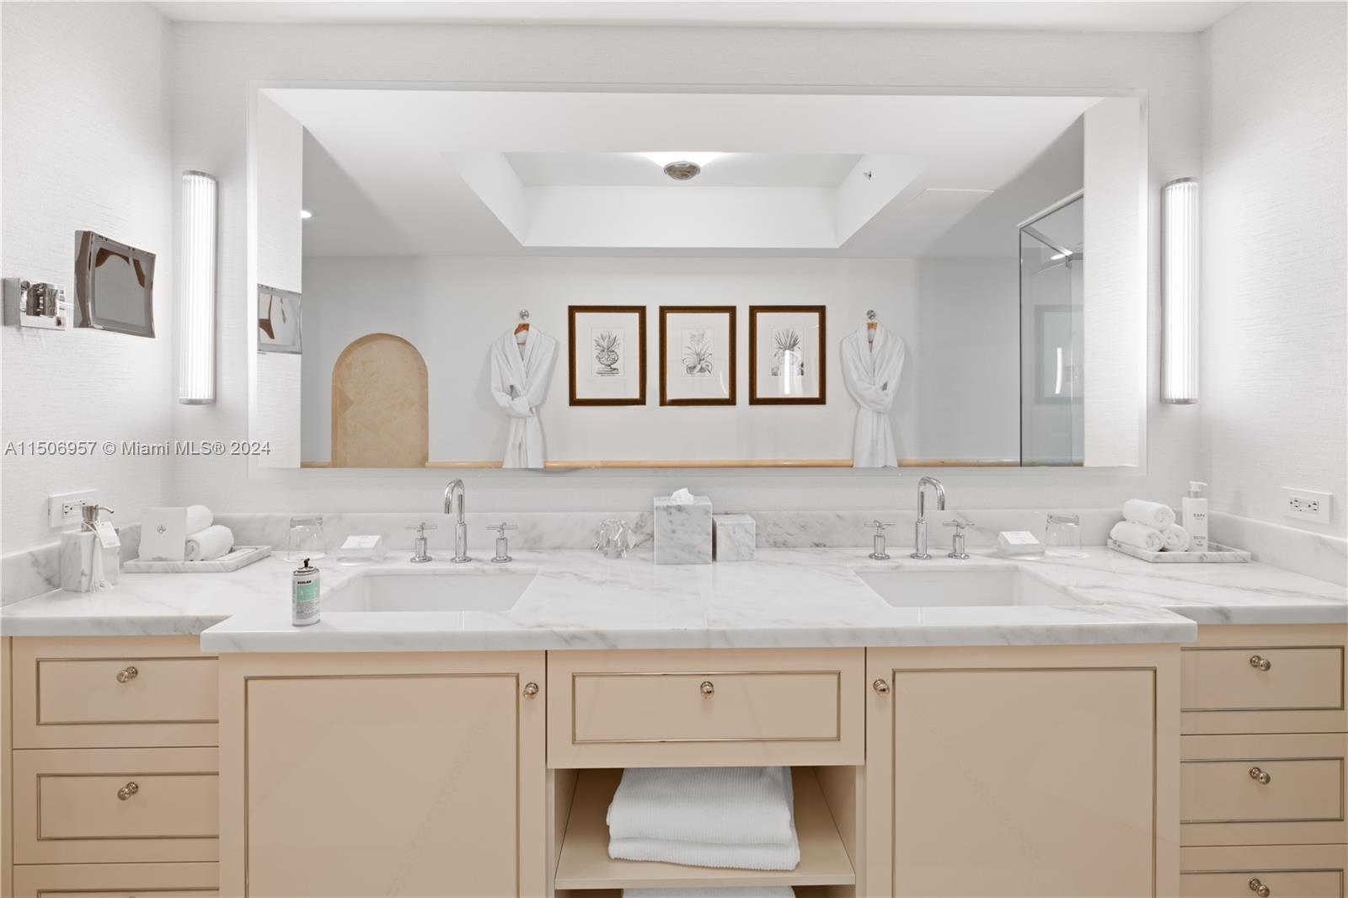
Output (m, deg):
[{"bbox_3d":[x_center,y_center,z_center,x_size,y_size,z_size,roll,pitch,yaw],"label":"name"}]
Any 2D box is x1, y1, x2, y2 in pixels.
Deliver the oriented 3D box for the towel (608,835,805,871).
[{"bbox_3d":[0.073,0.785,1.327,0.375,0.050,0.310,0,3,5],"label":"towel"}]

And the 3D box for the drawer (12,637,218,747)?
[{"bbox_3d":[-1.092,0.478,1.406,0.471,0.225,0.410,0,3,-1],"label":"drawer"}]

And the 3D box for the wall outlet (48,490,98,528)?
[{"bbox_3d":[-1.405,0.141,1.405,0.010,0.071,0.117,0,3,-1],"label":"wall outlet"}]

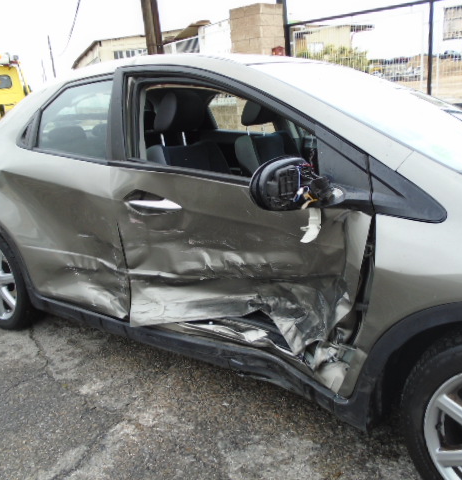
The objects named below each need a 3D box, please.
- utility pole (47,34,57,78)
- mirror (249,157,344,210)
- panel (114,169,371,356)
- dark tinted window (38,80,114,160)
[{"bbox_3d":[-16.540,-14.848,45.643,0.190,8.500,0.190,-10,17,-17],"label":"utility pole"},{"bbox_3d":[0.186,-0.157,1.334,0.255,0.145,0.130,-3,17,4],"label":"mirror"},{"bbox_3d":[-0.026,0.112,1.736,1.100,0.680,0.150,9,21,35],"label":"panel"},{"bbox_3d":[-0.726,-0.556,2.226,0.540,0.360,0.060,6,-3,35],"label":"dark tinted window"}]

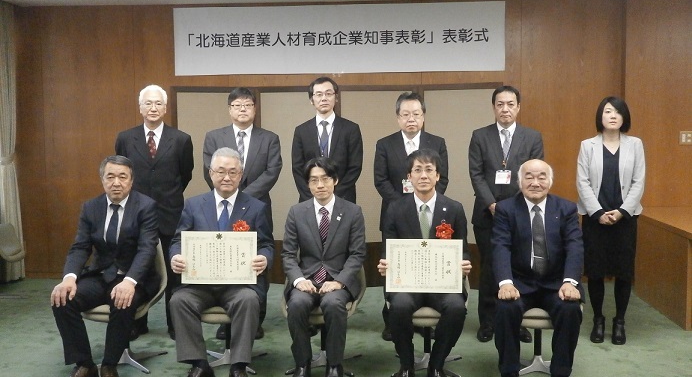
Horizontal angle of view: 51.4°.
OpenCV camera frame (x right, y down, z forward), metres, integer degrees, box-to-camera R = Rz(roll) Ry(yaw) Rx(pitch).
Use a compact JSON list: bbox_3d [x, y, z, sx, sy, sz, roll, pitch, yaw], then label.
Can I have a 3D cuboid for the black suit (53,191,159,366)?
[{"bbox_3d":[-1.354,0.498,4.225,0.530,0.920,0.650,0,5,5],"label":"black suit"}]

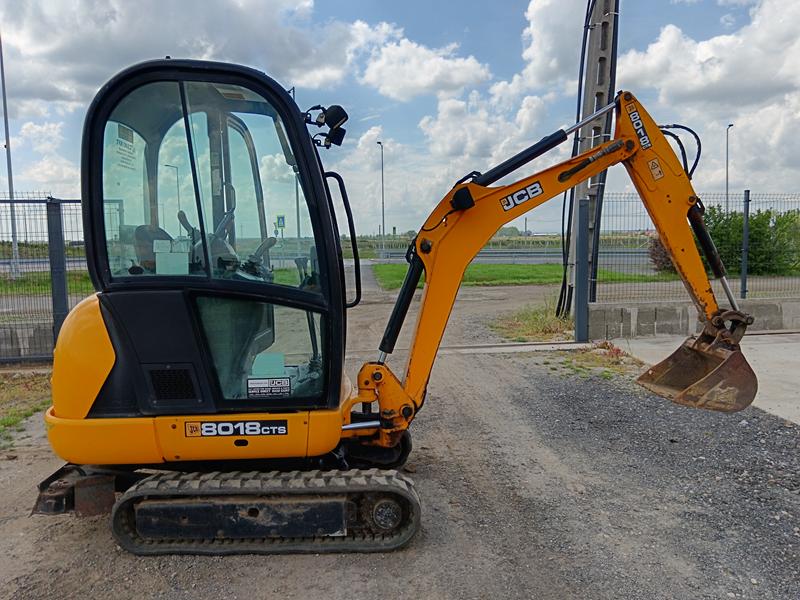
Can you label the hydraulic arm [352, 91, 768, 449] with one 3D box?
[{"bbox_3d":[0.808,-0.172,3.505,2.220,1.945,0.460,-1,6,-1],"label":"hydraulic arm"}]

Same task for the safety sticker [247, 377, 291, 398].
[{"bbox_3d":[-0.642,0.427,3.045,0.214,0.107,0.005,-1,6,-1],"label":"safety sticker"}]

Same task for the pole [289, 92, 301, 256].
[{"bbox_3d":[-5.100,-5.880,30.500,0.450,8.700,0.250,2,7,27],"label":"pole"}]

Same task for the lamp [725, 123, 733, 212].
[{"bbox_3d":[22.300,-7.500,42.600,0.420,8.700,0.250,-1,6,0],"label":"lamp"}]

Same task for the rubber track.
[{"bbox_3d":[-0.636,1.033,3.085,1.470,0.355,0.230,-1,6,-1],"label":"rubber track"}]

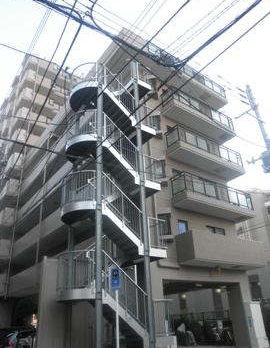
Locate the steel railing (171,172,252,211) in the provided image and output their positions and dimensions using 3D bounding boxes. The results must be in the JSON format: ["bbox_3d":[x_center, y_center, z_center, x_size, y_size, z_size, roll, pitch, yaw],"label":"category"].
[{"bbox_3d":[4.397,1.244,16.275,5.590,0.989,1.193,16,-33,-33],"label":"steel railing"}]

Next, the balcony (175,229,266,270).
[{"bbox_3d":[4.480,4.029,14.833,5.528,1.306,1.275,16,-33,-33],"label":"balcony"}]

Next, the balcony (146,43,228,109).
[{"bbox_3d":[3.382,-6.273,19.665,7.273,1.275,1.275,16,-33,-33],"label":"balcony"}]

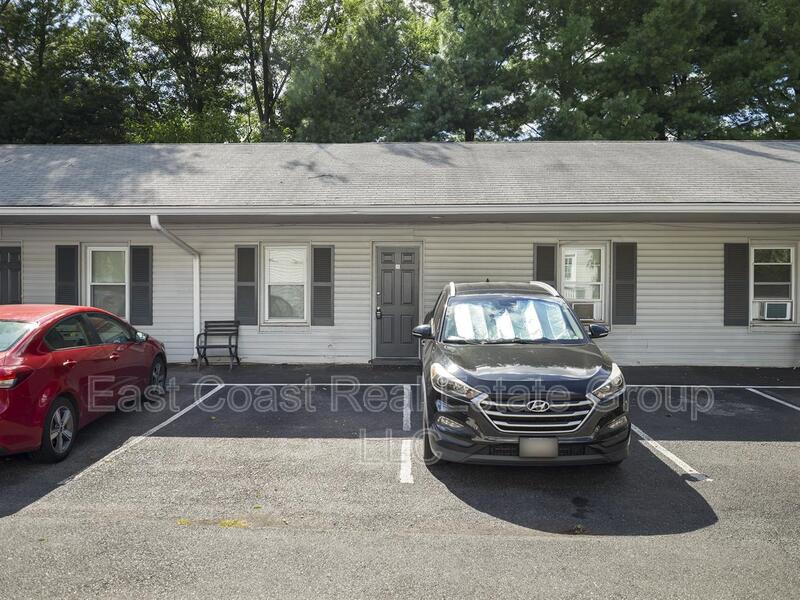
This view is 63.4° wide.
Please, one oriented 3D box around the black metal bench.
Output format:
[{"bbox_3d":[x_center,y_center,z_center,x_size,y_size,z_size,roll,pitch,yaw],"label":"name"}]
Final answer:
[{"bbox_3d":[-3.150,0.790,11.250,0.610,0.790,0.610,0,2,0],"label":"black metal bench"}]

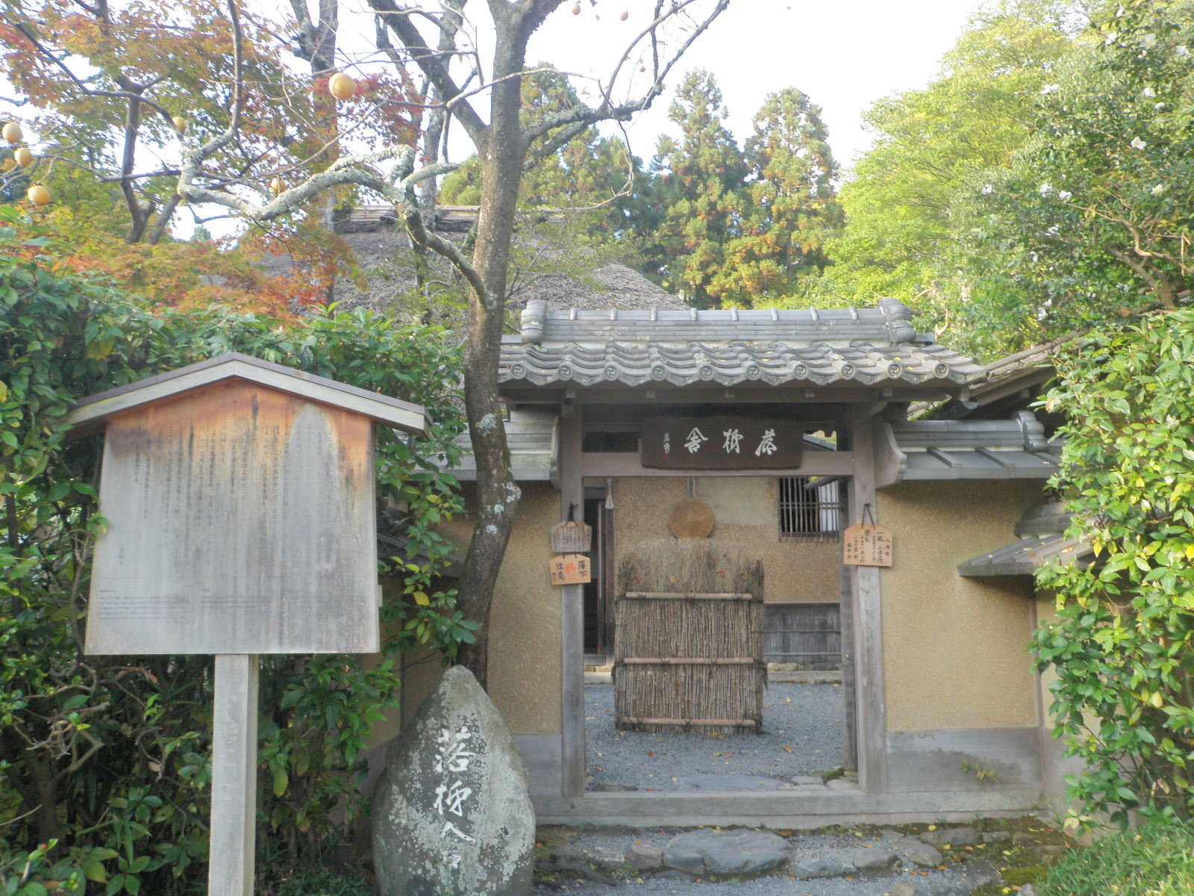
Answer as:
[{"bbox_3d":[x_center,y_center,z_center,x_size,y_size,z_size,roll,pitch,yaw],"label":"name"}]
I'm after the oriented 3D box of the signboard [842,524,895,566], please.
[{"bbox_3d":[1.546,0.557,5.491,0.275,0.240,0.020,0,-7,-1],"label":"signboard"}]

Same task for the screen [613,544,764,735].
[{"bbox_3d":[0.740,1.488,7.689,1.170,1.490,0.180,-1,-7,6],"label":"screen"}]

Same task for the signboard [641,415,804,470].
[{"bbox_3d":[0.722,-0.029,5.540,0.925,0.315,0.050,0,-1,-1],"label":"signboard"}]

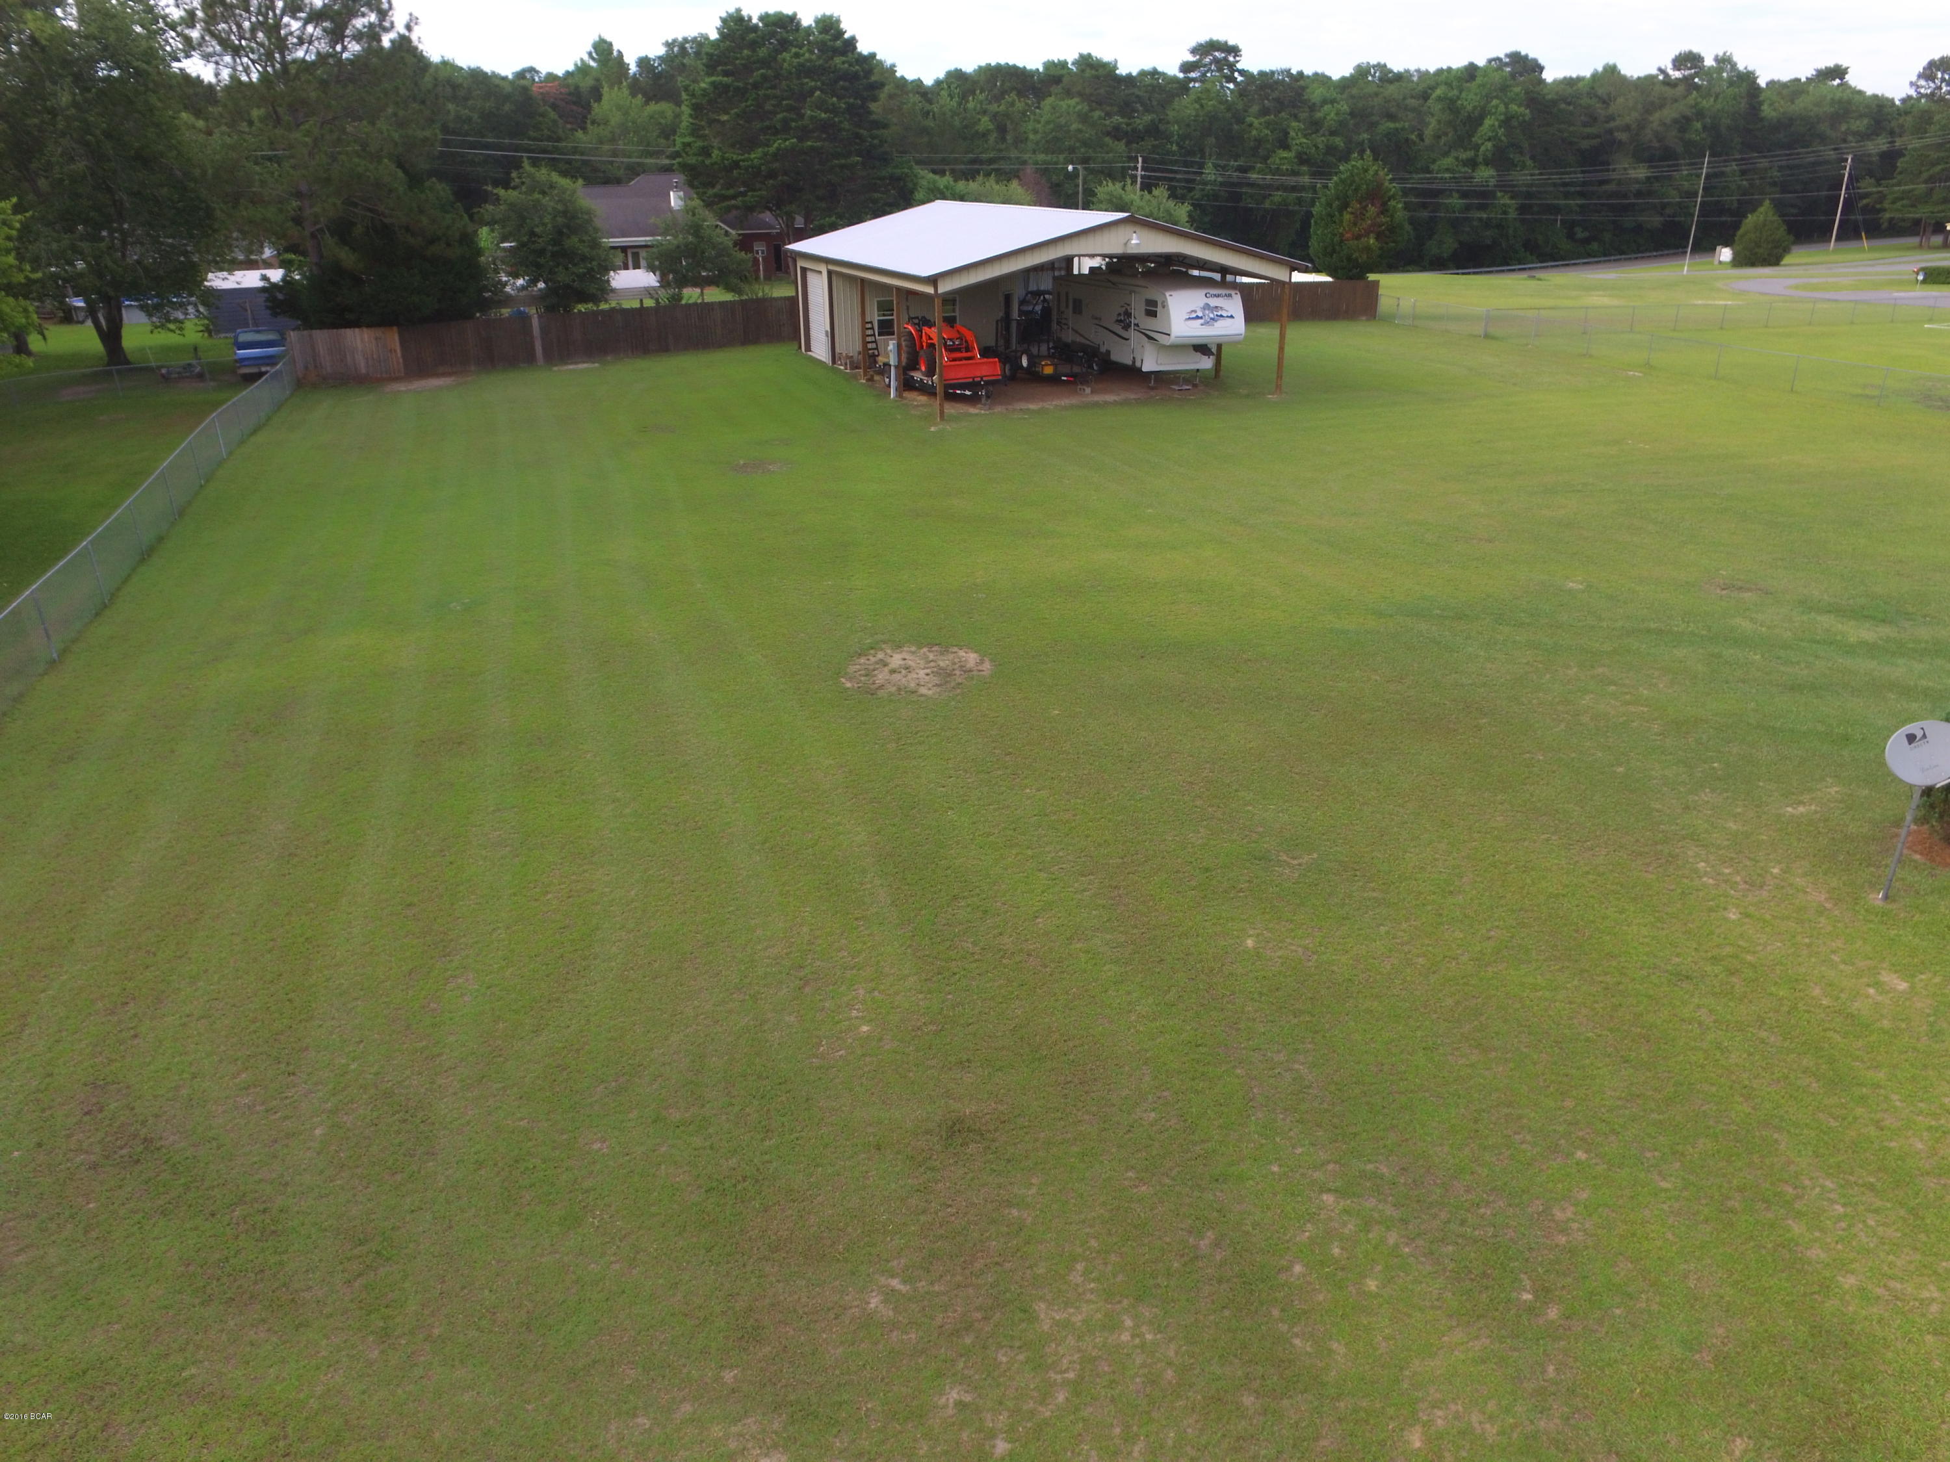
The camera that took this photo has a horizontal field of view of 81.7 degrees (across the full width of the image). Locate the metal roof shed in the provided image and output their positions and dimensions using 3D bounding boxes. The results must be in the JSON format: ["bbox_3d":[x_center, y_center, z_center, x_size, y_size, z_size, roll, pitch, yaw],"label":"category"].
[{"bbox_3d":[1.578,-16.486,42.216,13.470,5.720,16.700,-10,28,-20],"label":"metal roof shed"}]

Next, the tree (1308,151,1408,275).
[{"bbox_3d":[25.017,-33.227,73.688,6.060,7.930,6.060,0,26,0],"label":"tree"}]

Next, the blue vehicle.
[{"bbox_3d":[-26.289,-14.126,41.890,1.800,1.700,4.950,-13,29,-25],"label":"blue vehicle"}]

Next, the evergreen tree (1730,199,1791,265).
[{"bbox_3d":[65.086,-41.267,93.343,4.240,5.050,4.240,0,26,0],"label":"evergreen tree"}]

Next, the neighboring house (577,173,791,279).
[{"bbox_3d":[-22.695,-35.752,79.852,19.810,6.870,12.120,-13,29,-25],"label":"neighboring house"}]

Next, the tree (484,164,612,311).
[{"bbox_3d":[-20.105,-22.692,53.016,5.660,7.220,5.660,0,26,0],"label":"tree"}]

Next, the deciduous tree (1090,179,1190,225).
[{"bbox_3d":[10.592,-31.743,72.179,6.460,6.570,6.460,0,26,0],"label":"deciduous tree"}]

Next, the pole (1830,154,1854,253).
[{"bbox_3d":[87.223,-53.195,113.344,0.350,8.790,0.350,0,26,0],"label":"pole"}]

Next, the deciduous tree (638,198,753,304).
[{"bbox_3d":[-13.983,-23.724,57.008,5.450,5.550,5.450,0,26,0],"label":"deciduous tree"}]

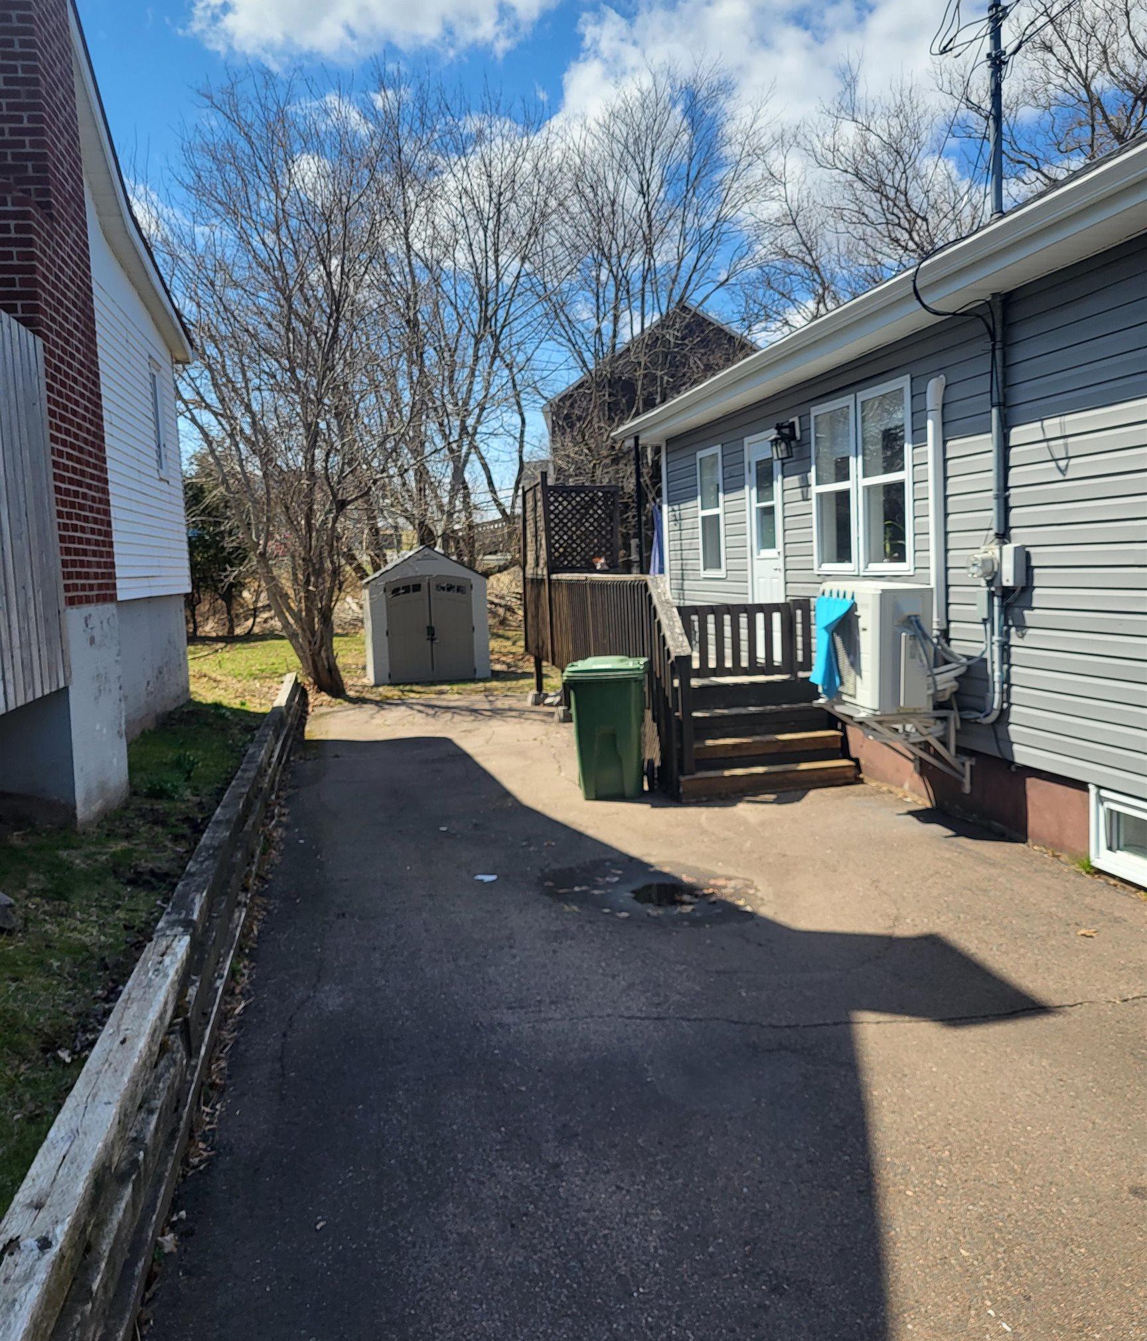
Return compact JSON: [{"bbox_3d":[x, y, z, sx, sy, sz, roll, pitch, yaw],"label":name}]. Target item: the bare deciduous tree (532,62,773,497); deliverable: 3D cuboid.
[{"bbox_3d":[1.988,-8.395,27.500,5.900,12.400,5.900,-4,5,-11],"label":"bare deciduous tree"}]

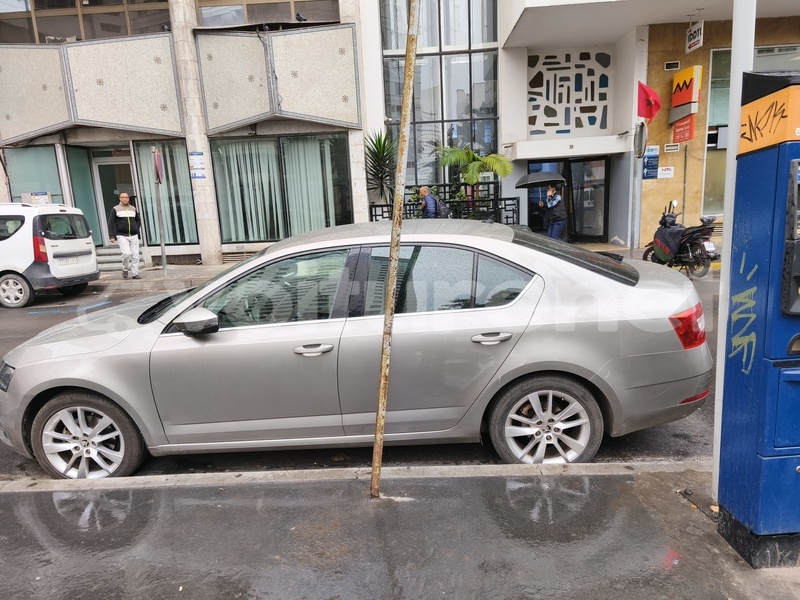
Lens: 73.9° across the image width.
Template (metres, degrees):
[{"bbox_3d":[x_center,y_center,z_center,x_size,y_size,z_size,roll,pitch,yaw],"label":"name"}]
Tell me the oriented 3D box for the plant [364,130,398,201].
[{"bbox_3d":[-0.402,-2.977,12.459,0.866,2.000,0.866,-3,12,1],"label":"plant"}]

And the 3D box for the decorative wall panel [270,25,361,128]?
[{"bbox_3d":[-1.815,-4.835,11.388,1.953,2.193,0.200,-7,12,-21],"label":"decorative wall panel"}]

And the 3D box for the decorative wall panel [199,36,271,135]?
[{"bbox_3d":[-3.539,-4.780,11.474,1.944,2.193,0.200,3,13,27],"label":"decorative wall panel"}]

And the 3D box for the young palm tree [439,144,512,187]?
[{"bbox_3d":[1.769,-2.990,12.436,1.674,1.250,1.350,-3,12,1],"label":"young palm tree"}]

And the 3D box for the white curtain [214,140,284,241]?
[{"bbox_3d":[-3.537,-2.612,12.646,1.652,2.448,0.200,-2,12,3],"label":"white curtain"}]

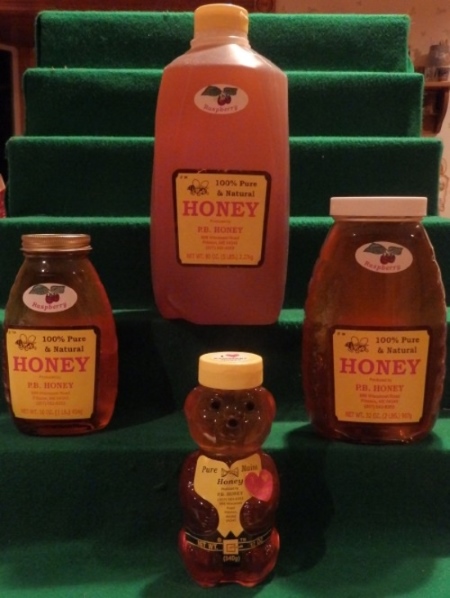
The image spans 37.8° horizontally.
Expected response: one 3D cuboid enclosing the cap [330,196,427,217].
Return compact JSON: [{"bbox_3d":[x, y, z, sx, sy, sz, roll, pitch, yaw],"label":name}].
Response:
[{"bbox_3d":[0.105,-0.063,0.451,0.067,0.013,0.067,0,8,0],"label":"cap"}]

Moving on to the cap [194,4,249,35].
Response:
[{"bbox_3d":[-0.003,-0.208,0.494,0.040,0.018,0.040,0,8,0],"label":"cap"}]

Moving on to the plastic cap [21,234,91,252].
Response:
[{"bbox_3d":[-0.120,-0.040,0.467,0.051,0.010,0.051,0,8,0],"label":"plastic cap"}]

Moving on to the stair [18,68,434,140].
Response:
[{"bbox_3d":[-0.002,-0.192,0.681,0.396,0.073,0.063,0,8,0],"label":"stair"}]

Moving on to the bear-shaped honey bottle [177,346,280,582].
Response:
[{"bbox_3d":[0.003,0.105,0.416,0.064,0.140,0.052,0,8,-3],"label":"bear-shaped honey bottle"}]

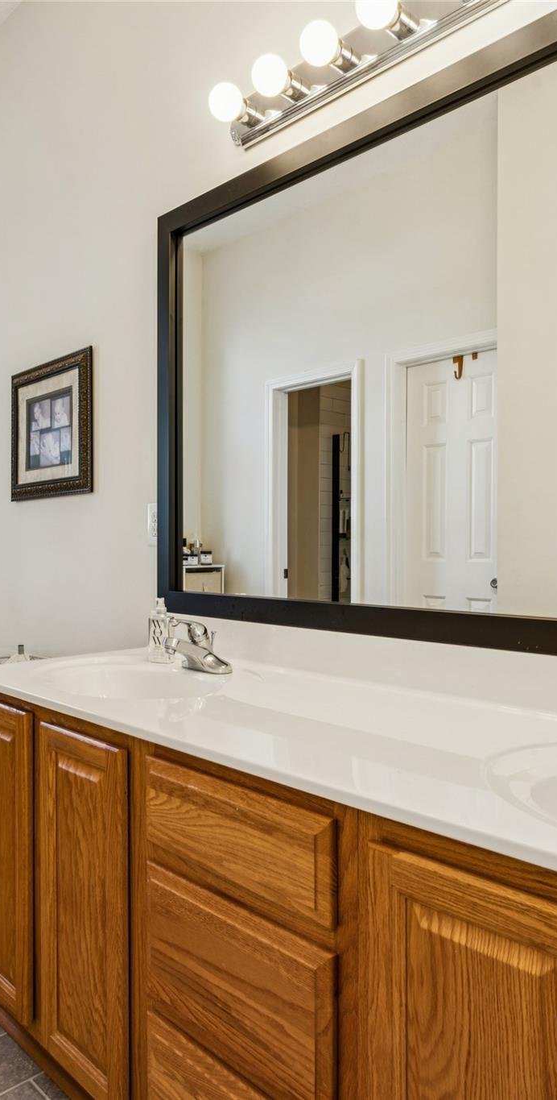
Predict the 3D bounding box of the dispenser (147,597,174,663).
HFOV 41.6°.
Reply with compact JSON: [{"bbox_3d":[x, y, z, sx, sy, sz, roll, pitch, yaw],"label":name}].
[{"bbox_3d":[-0.281,0.195,1.776,0.057,0.156,0.042,0,0,34],"label":"dispenser"}]

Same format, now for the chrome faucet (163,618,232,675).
[{"bbox_3d":[-0.193,0.209,1.611,0.148,0.134,0.152,0,0,44],"label":"chrome faucet"}]

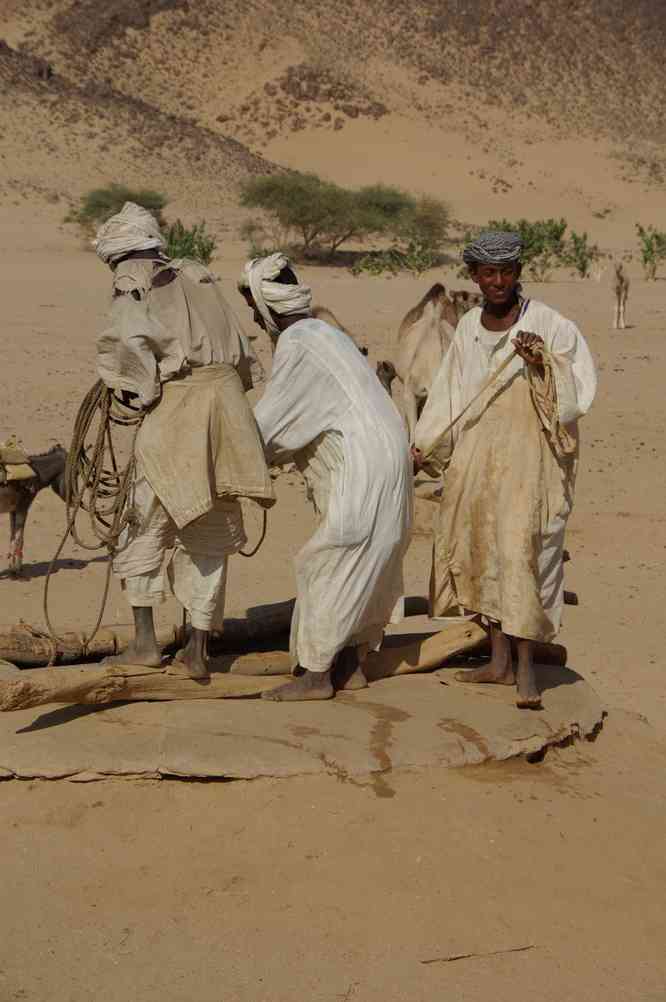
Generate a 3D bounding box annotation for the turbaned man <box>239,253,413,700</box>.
[{"bbox_3d":[-0.021,-0.105,9.800,0.580,1.600,0.500,1,5,12],"label":"turbaned man"}]

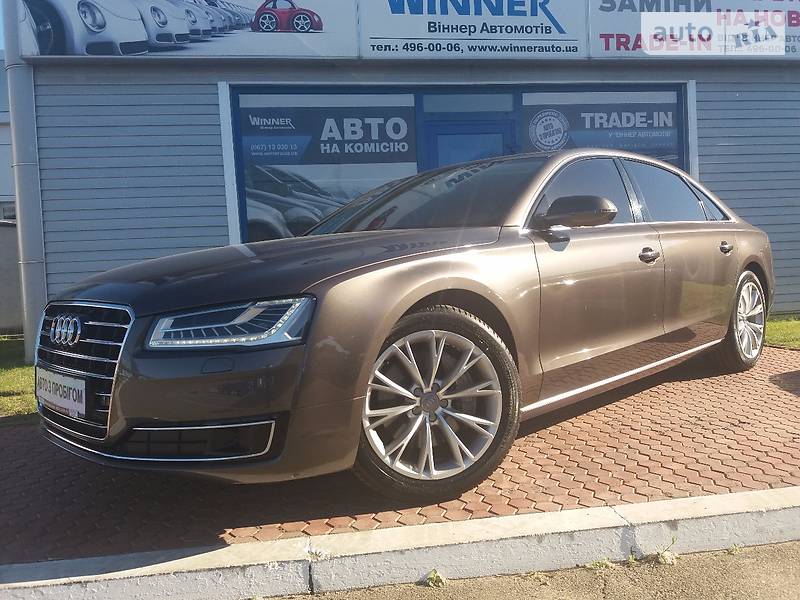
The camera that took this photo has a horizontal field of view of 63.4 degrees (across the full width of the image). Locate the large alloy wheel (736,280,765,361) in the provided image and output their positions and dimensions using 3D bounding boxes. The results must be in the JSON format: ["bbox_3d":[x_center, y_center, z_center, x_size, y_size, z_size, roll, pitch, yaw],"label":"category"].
[{"bbox_3d":[2.343,0.142,4.533,0.540,0.540,0.220,-6,4,-44],"label":"large alloy wheel"}]

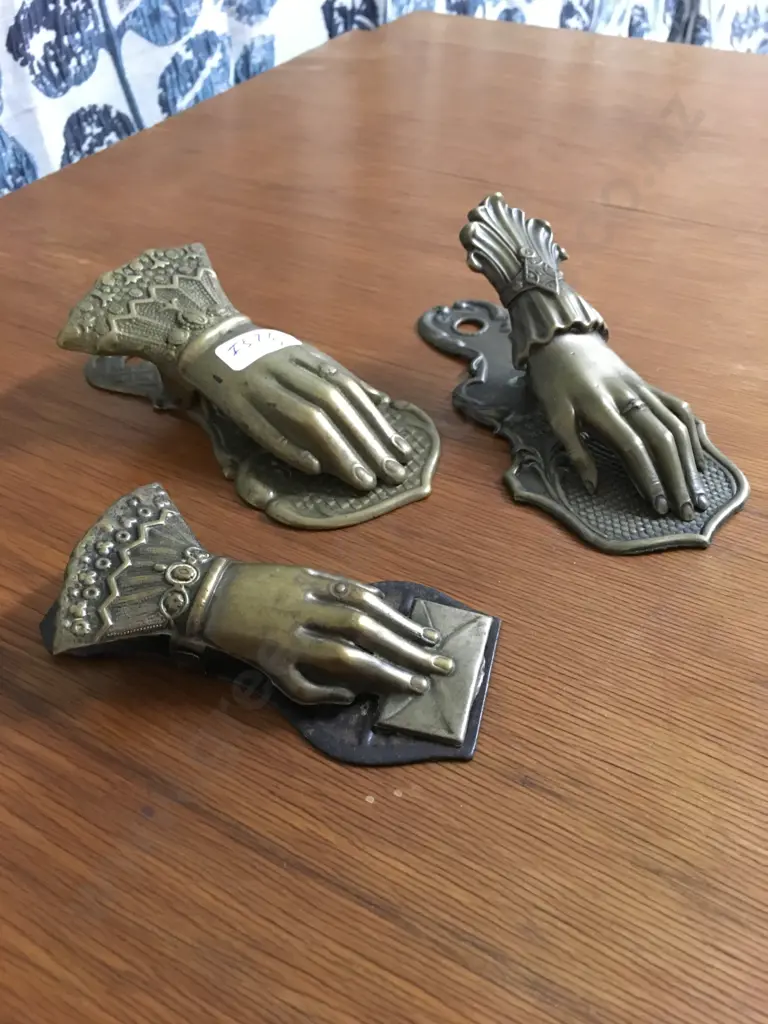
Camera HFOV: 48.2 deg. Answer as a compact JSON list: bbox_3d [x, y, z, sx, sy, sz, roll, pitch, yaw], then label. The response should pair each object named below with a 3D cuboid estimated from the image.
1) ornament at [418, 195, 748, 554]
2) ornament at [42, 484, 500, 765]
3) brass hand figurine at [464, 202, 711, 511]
[{"bbox_3d":[0.056,-0.054,0.262,0.070,0.054,0.147,-17,44,-17],"label":"ornament"},{"bbox_3d":[-0.030,0.019,0.196,0.112,0.036,0.057,7,42,10],"label":"ornament"},{"bbox_3d":[0.061,-0.048,0.256,0.039,0.030,0.122,-17,56,-17],"label":"brass hand figurine"}]

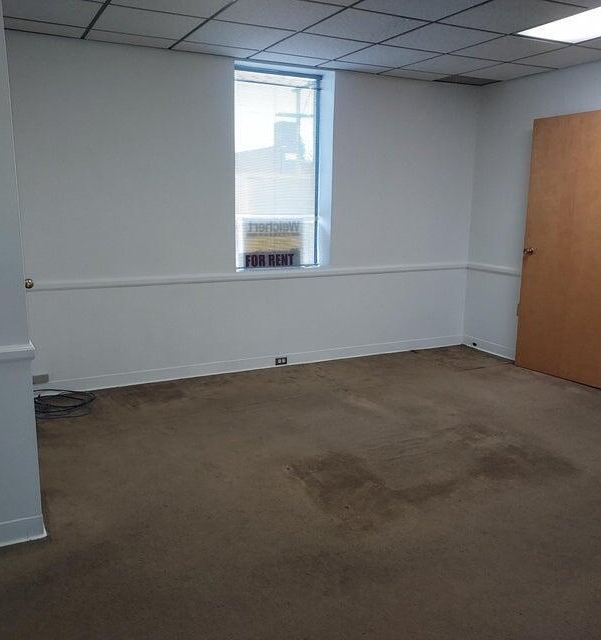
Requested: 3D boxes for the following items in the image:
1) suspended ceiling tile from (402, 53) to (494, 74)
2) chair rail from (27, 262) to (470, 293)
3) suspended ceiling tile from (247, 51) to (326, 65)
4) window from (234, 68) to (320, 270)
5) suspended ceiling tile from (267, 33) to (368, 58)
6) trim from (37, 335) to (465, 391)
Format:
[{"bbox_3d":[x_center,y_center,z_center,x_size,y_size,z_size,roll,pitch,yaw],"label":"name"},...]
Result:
[{"bbox_3d":[1.211,-2.050,4.737,0.599,0.020,0.605,-5,13,-26],"label":"suspended ceiling tile"},{"bbox_3d":[-0.152,-0.399,5.130,4.157,0.073,0.030,-5,14,-26],"label":"chair rail"},{"bbox_3d":[-0.073,-2.042,4.614,0.599,0.020,0.296,-5,13,-26],"label":"suspended ceiling tile"},{"bbox_3d":[-0.207,-1.279,5.139,0.850,1.680,0.100,-5,14,-26],"label":"window"},{"bbox_3d":[0.128,-1.953,4.215,0.599,0.020,0.605,-5,13,-26],"label":"suspended ceiling tile"},{"bbox_3d":[-0.154,0.366,5.267,4.137,0.102,0.016,-5,13,-26],"label":"trim"}]

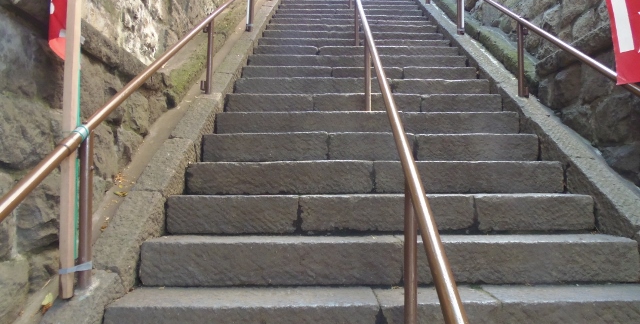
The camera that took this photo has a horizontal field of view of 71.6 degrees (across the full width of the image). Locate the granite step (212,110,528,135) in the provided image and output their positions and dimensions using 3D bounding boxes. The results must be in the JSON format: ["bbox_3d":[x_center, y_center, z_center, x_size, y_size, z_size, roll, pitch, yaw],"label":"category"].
[{"bbox_3d":[0.400,-0.293,3.909,2.530,0.221,0.364,0,-3,0],"label":"granite step"}]

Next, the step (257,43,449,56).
[{"bbox_3d":[0.460,-1.317,5.721,2.530,0.221,0.364,0,-3,0],"label":"step"}]

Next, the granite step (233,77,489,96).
[{"bbox_3d":[0.432,-0.709,4.633,2.530,0.221,0.364,0,-3,0],"label":"granite step"}]

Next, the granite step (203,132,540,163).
[{"bbox_3d":[0.387,-0.082,3.545,2.530,0.221,0.364,0,-3,0],"label":"granite step"}]

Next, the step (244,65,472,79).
[{"bbox_3d":[0.431,-0.909,5.001,2.530,0.221,0.364,0,-3,0],"label":"step"}]

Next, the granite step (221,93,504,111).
[{"bbox_3d":[0.411,-0.500,4.274,2.530,0.221,0.364,0,-3,0],"label":"granite step"}]

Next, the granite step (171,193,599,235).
[{"bbox_3d":[0.360,0.326,2.818,2.530,0.221,0.364,0,-3,0],"label":"granite step"}]

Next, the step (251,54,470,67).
[{"bbox_3d":[0.447,-1.116,5.359,2.530,0.221,0.364,0,-3,0],"label":"step"}]

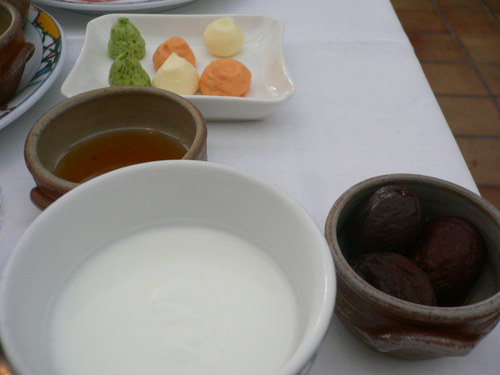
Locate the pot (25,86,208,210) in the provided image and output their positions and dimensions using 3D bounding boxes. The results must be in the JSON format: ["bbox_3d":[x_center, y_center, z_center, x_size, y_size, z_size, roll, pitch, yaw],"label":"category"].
[{"bbox_3d":[-0.073,-0.007,0.287,0.096,0.053,0.102,1,44,-1],"label":"pot"}]

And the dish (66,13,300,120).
[{"bbox_3d":[-0.051,-0.097,0.402,0.166,0.026,0.127,-1,44,-4],"label":"dish"}]

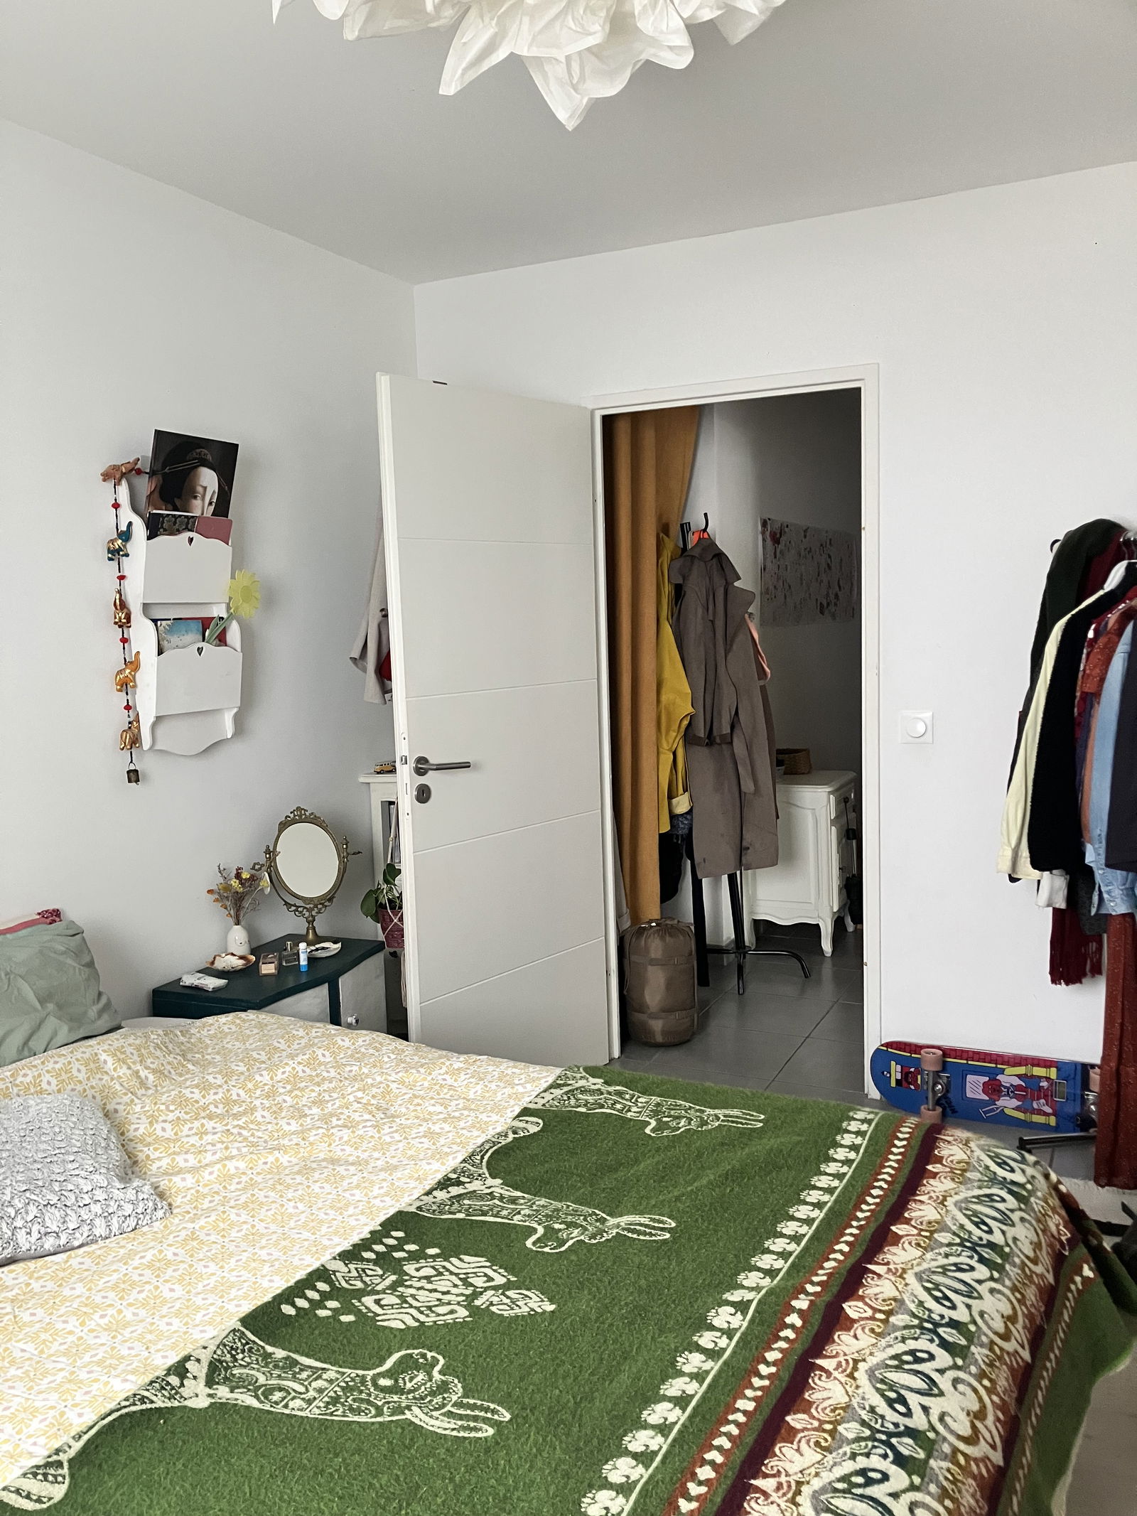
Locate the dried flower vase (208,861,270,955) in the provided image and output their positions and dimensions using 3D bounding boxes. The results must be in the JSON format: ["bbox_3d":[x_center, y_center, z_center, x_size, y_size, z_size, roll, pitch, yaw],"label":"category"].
[{"bbox_3d":[-0.850,0.400,3.144,0.160,0.258,0.140,-5,7,-24],"label":"dried flower vase"}]

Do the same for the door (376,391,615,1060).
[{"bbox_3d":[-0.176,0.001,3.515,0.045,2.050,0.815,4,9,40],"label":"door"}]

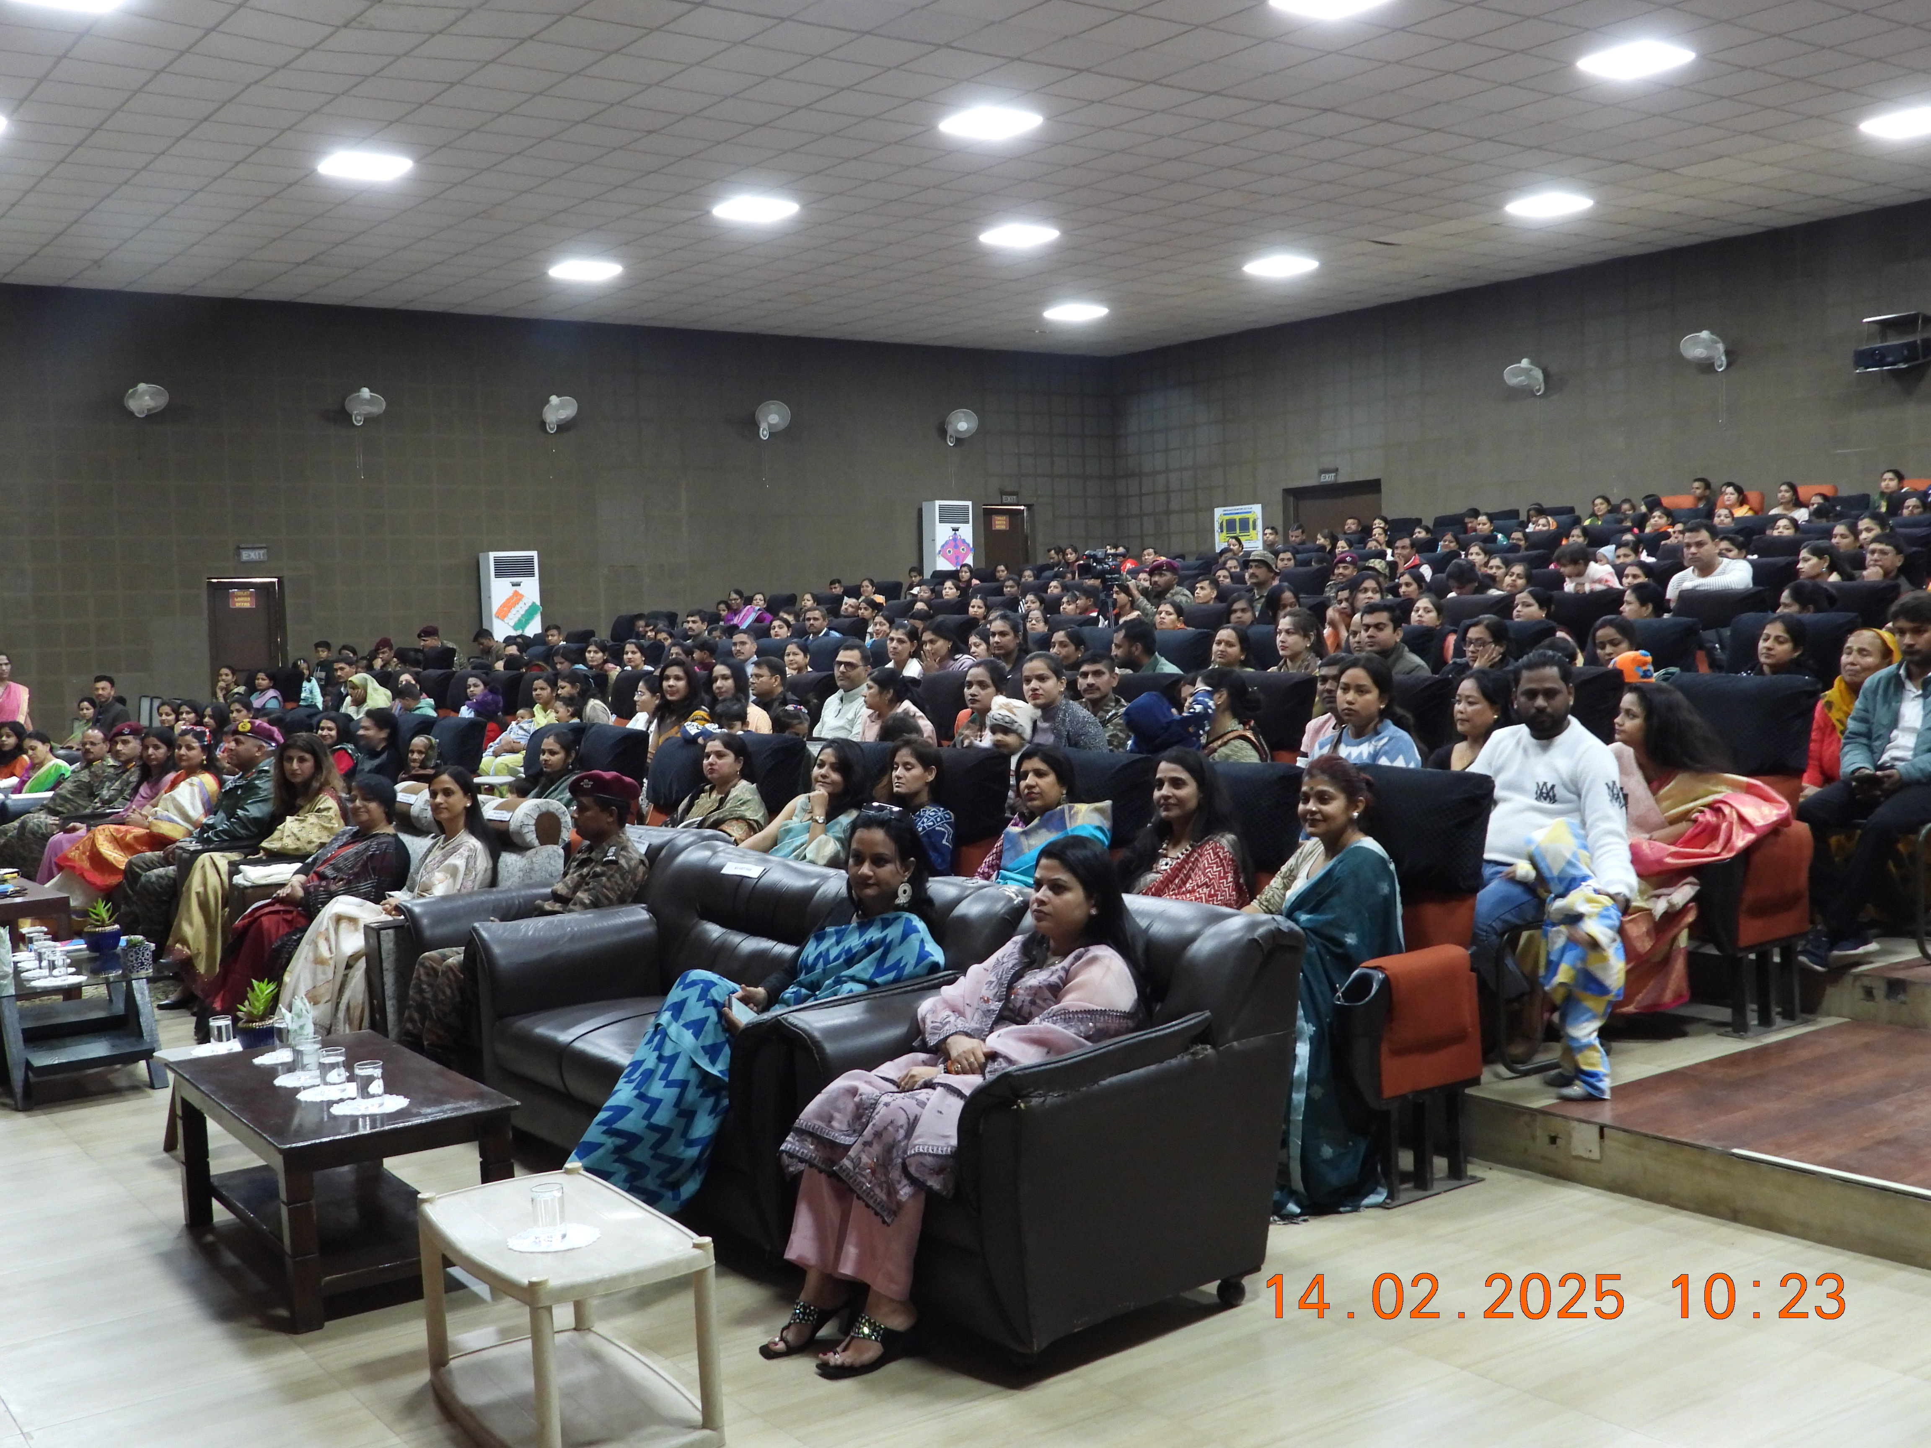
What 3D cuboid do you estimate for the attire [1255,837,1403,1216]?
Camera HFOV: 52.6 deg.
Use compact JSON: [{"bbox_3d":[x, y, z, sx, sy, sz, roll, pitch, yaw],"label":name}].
[{"bbox_3d":[0.972,0.851,5.573,0.680,1.000,0.520,-5,4,-41],"label":"attire"}]

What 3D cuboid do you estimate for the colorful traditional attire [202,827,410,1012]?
[{"bbox_3d":[-2.575,0.829,7.735,0.920,0.850,0.620,-3,3,-15],"label":"colorful traditional attire"}]

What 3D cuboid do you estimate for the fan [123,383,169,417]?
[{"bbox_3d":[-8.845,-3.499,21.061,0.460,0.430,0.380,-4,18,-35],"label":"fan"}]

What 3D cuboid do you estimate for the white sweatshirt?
[{"bbox_3d":[1.749,0.278,5.981,0.559,0.579,0.406,0,4,32],"label":"white sweatshirt"}]

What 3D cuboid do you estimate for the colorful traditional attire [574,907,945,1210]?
[{"bbox_3d":[-0.538,0.903,5.151,1.000,0.860,0.660,-3,3,-19],"label":"colorful traditional attire"}]

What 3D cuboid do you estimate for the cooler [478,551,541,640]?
[{"bbox_3d":[-5.497,-1.129,23.703,0.585,1.900,0.380,-4,4,-35],"label":"cooler"}]

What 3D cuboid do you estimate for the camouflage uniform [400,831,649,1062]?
[{"bbox_3d":[-1.653,0.858,7.496,0.900,0.860,0.550,-4,4,-35],"label":"camouflage uniform"}]

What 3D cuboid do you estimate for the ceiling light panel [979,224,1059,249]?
[{"bbox_3d":[0.532,-4.909,19.590,0.600,0.050,0.600,-4,4,-35],"label":"ceiling light panel"}]

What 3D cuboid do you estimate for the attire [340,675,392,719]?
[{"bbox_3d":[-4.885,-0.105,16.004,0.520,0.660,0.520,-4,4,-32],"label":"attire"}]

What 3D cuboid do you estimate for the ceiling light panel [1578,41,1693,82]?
[{"bbox_3d":[4.751,-4.729,13.846,0.600,0.050,0.600,-4,4,-35],"label":"ceiling light panel"}]

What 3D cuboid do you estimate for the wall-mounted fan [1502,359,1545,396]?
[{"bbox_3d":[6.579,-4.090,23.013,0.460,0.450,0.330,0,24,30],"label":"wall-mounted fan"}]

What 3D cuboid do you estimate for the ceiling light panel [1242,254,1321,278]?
[{"bbox_3d":[3.582,-5.210,22.168,0.600,0.050,0.600,-4,4,-37],"label":"ceiling light panel"}]

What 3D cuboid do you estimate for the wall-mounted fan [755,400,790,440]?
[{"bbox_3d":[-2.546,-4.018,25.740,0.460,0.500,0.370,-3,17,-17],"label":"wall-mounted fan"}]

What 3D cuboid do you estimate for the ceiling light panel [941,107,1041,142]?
[{"bbox_3d":[0.187,-4.636,15.062,0.600,0.050,0.600,-4,4,-35],"label":"ceiling light panel"}]

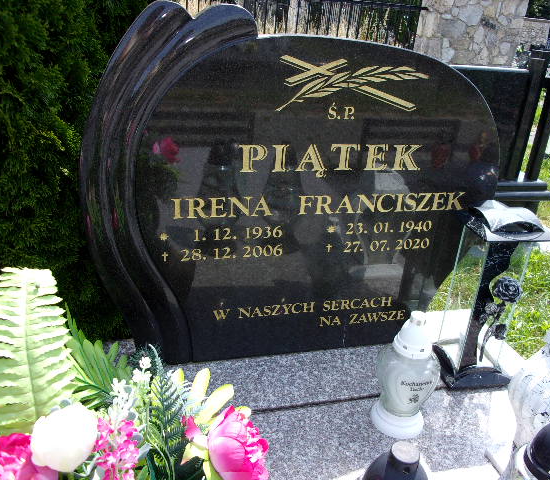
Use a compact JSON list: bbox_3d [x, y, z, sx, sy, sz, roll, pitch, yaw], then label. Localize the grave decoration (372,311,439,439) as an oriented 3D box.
[{"bbox_3d":[0.300,0.296,1.179,0.136,0.293,0.125,3,24,-1],"label":"grave decoration"}]

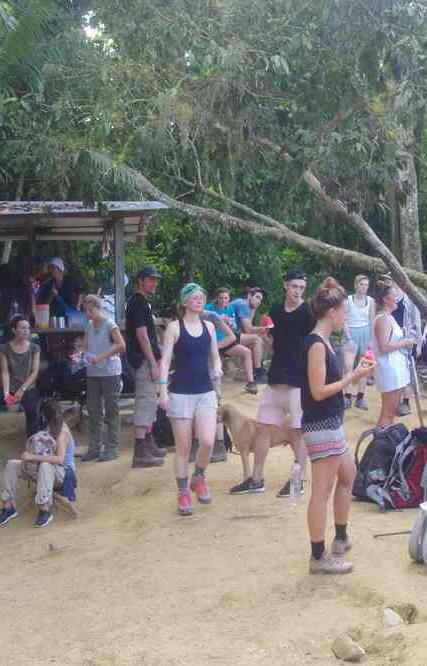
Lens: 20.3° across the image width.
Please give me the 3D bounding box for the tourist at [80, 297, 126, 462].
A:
[{"bbox_3d":[-1.028,0.421,11.150,0.430,1.550,0.330,1,2,34],"label":"tourist"}]

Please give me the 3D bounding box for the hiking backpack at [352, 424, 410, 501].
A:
[{"bbox_3d":[1.260,0.980,9.000,0.300,0.500,0.310,13,2,17],"label":"hiking backpack"}]

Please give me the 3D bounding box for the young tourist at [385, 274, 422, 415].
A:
[{"bbox_3d":[2.290,0.130,14.500,0.500,1.710,0.360,1,2,30],"label":"young tourist"}]

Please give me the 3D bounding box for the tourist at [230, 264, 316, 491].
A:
[{"bbox_3d":[0.450,0.380,9.250,0.660,1.750,0.420,1,2,14],"label":"tourist"}]

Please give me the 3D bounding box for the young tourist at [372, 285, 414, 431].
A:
[{"bbox_3d":[1.685,0.333,11.050,0.380,1.620,0.430,0,2,-7],"label":"young tourist"}]

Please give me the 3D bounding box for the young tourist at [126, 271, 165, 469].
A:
[{"bbox_3d":[-0.600,0.300,10.600,0.360,1.770,0.480,1,2,19],"label":"young tourist"}]

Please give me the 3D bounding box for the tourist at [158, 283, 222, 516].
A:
[{"bbox_3d":[-0.163,0.464,8.450,0.460,1.640,0.480,0,2,-7],"label":"tourist"}]

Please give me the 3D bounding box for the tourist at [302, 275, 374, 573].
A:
[{"bbox_3d":[0.705,0.505,6.800,0.420,1.650,0.480,0,2,5],"label":"tourist"}]

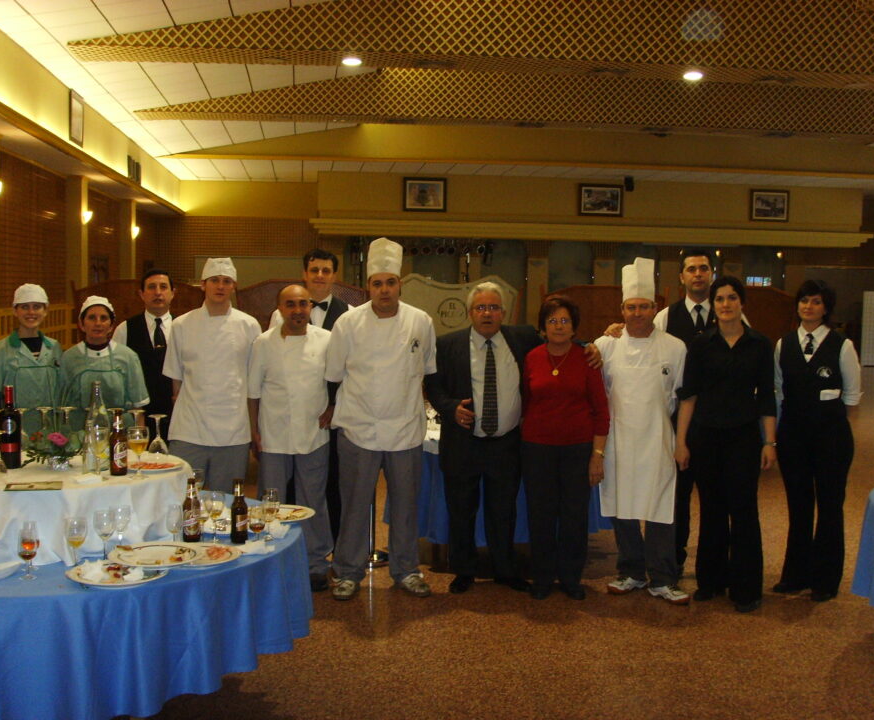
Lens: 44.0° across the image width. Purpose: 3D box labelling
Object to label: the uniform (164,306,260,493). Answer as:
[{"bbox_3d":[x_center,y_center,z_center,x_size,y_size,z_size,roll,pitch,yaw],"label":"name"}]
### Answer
[{"bbox_3d":[-1.225,0.434,5.865,0.530,1.470,0.320,1,4,-10],"label":"uniform"}]

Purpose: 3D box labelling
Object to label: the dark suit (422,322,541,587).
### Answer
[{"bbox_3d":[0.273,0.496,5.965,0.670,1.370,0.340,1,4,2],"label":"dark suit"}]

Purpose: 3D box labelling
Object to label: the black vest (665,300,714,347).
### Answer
[{"bbox_3d":[1.499,-0.066,6.200,0.430,0.600,0.270,2,4,9],"label":"black vest"}]

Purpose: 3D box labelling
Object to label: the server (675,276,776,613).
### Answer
[{"bbox_3d":[1.525,0.423,5.735,0.530,1.735,0.360,2,4,13],"label":"server"}]

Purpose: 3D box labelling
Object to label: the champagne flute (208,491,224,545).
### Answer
[{"bbox_3d":[-0.745,0.528,3.646,0.058,0.173,0.058,0,5,-10],"label":"champagne flute"}]

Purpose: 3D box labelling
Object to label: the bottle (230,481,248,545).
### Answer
[{"bbox_3d":[-0.695,0.533,3.821,0.061,0.224,0.061,1,4,0],"label":"bottle"}]

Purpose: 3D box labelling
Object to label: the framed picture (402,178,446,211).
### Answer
[{"bbox_3d":[-0.231,-3.133,20.500,0.800,0.660,0.050,1,5,-8],"label":"framed picture"}]

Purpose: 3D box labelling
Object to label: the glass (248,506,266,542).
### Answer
[{"bbox_3d":[-0.637,0.583,3.845,0.060,0.122,0.060,1,4,0],"label":"glass"}]

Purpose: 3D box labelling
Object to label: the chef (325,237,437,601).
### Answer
[{"bbox_3d":[-0.293,0.301,5.793,0.590,1.900,0.370,1,4,-2],"label":"chef"}]

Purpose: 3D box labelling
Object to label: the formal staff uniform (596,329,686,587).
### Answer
[{"bbox_3d":[1.063,0.514,5.623,0.490,1.354,0.300,2,5,6],"label":"formal staff uniform"}]

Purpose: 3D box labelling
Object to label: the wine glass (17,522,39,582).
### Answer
[{"bbox_3d":[-1.284,0.606,3.395,0.066,0.160,0.066,0,4,-21],"label":"wine glass"}]

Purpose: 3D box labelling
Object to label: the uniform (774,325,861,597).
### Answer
[{"bbox_3d":[2.087,0.531,5.932,0.460,1.455,0.300,3,4,21],"label":"uniform"}]

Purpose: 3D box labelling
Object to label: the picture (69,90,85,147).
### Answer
[{"bbox_3d":[-3.804,-2.542,11.429,0.040,0.523,0.730,1,4,-7],"label":"picture"}]

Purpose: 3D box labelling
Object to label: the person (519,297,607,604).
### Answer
[{"bbox_3d":[0.667,0.454,5.619,0.470,1.555,0.310,2,5,12],"label":"person"}]

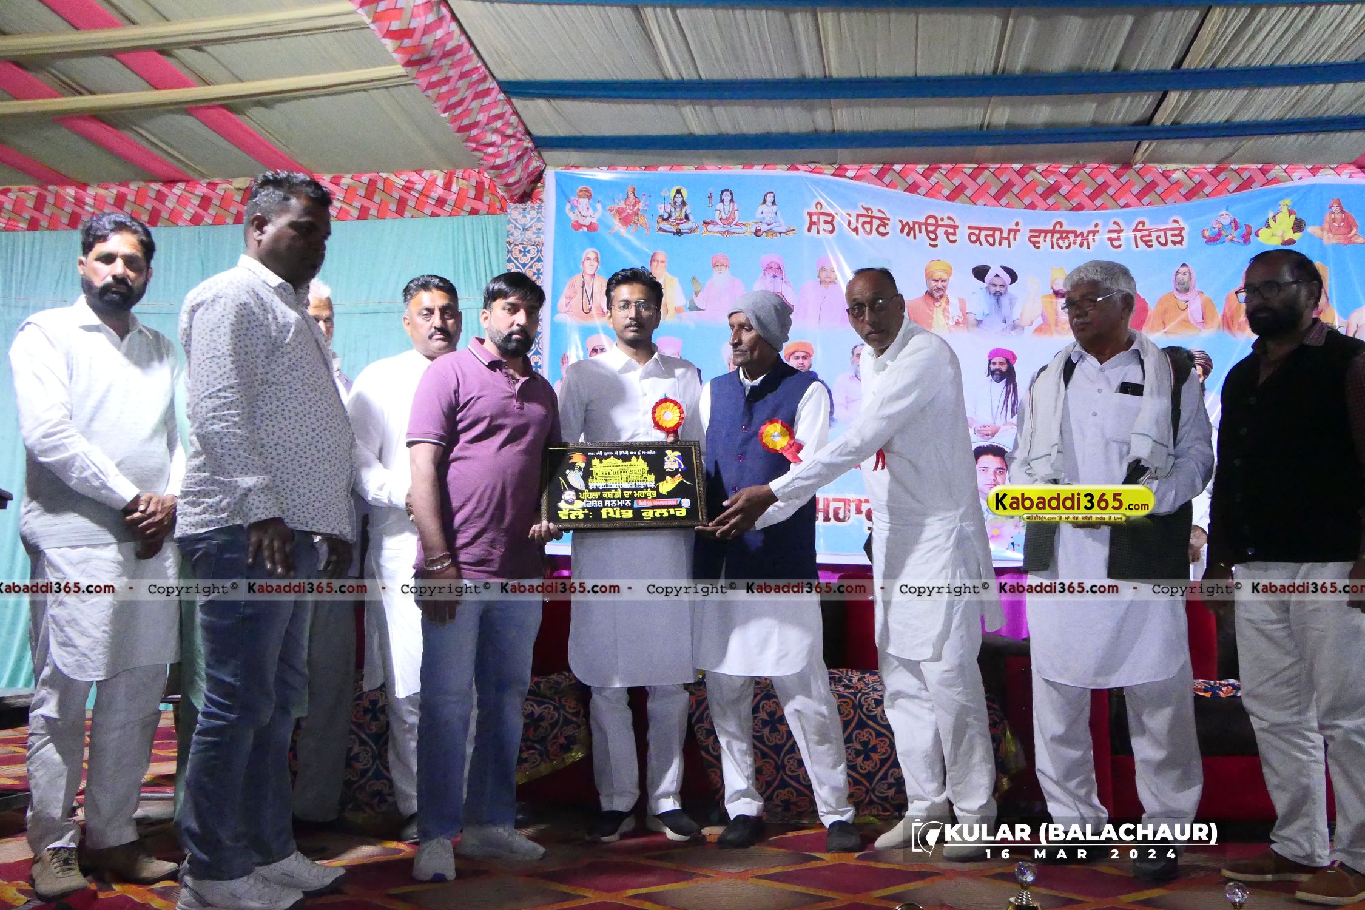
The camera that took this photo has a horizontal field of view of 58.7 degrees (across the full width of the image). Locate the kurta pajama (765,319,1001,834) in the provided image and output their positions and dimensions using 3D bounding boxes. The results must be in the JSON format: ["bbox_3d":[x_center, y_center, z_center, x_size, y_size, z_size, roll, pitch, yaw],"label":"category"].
[{"bbox_3d":[0.583,0.326,3.515,0.660,1.484,0.500,2,-7,-22],"label":"kurta pajama"}]

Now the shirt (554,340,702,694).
[{"bbox_3d":[-0.160,0.165,3.684,0.460,1.055,0.340,0,-6,-3],"label":"shirt"}]

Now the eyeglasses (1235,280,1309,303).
[{"bbox_3d":[1.584,-0.428,3.237,0.142,0.044,0.142,-7,2,-26],"label":"eyeglasses"}]

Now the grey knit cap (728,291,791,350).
[{"bbox_3d":[0.249,-0.424,3.800,0.220,0.190,0.180,-13,5,-37],"label":"grey knit cap"}]

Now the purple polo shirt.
[{"bbox_3d":[-0.553,0.005,3.409,0.460,0.688,0.340,4,-7,-33],"label":"purple polo shirt"}]

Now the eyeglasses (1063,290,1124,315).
[{"bbox_3d":[1.173,-0.421,3.425,0.142,0.044,0.140,-16,4,-23],"label":"eyeglasses"}]

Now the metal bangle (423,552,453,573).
[{"bbox_3d":[-0.682,0.299,3.380,0.076,0.028,0.068,-13,13,15],"label":"metal bangle"}]

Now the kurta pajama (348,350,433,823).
[{"bbox_3d":[-0.794,0.376,3.741,0.500,1.455,0.380,4,-7,-33],"label":"kurta pajama"}]

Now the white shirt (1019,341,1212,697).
[{"bbox_3d":[1.216,0.159,3.403,0.560,0.960,0.420,-4,-7,32],"label":"white shirt"}]

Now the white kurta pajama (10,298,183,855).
[{"bbox_3d":[-1.522,0.298,3.156,0.480,1.455,0.360,5,-8,-38],"label":"white kurta pajama"}]

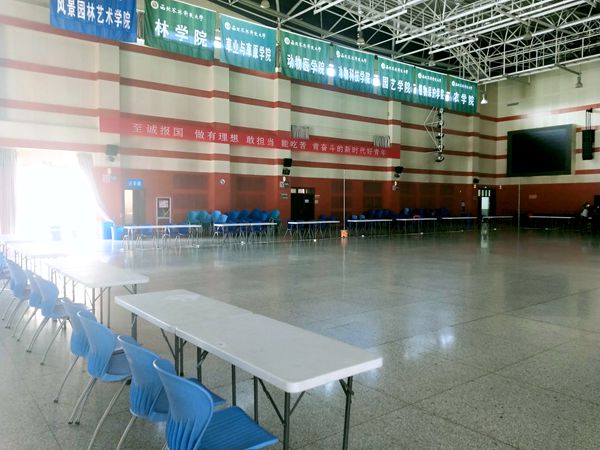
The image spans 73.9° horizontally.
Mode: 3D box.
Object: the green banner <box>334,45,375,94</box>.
[{"bbox_3d":[3.090,-8.716,22.490,2.985,2.281,0.100,-2,4,-33],"label":"green banner"}]

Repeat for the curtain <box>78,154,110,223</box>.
[{"bbox_3d":[-8.331,-1.523,16.108,1.292,2.877,0.350,-2,4,-33],"label":"curtain"}]

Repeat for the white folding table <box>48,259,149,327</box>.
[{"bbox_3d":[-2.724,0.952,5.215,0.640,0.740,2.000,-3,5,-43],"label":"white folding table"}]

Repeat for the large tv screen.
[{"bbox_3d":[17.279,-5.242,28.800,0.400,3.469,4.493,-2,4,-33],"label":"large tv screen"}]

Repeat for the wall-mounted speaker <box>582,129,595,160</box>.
[{"bbox_3d":[18.758,-5.156,25.823,0.500,1.958,0.625,-2,4,-33],"label":"wall-mounted speaker"}]

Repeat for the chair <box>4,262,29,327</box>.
[{"bbox_3d":[-3.717,0.900,5.430,0.530,0.810,0.500,-3,5,-45],"label":"chair"}]

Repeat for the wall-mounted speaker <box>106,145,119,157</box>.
[{"bbox_3d":[-7.571,-2.984,16.010,0.402,0.467,0.380,-2,4,-33],"label":"wall-mounted speaker"}]

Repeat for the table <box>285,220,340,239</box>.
[{"bbox_3d":[0.709,0.223,17.805,2.350,0.740,0.620,-2,4,-33],"label":"table"}]

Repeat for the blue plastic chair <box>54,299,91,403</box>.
[{"bbox_3d":[-1.648,1.038,3.244,0.530,0.810,0.500,-3,5,-45],"label":"blue plastic chair"}]

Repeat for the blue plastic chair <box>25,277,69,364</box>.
[{"bbox_3d":[-2.563,0.971,4.307,0.530,0.810,0.500,-3,5,-45],"label":"blue plastic chair"}]

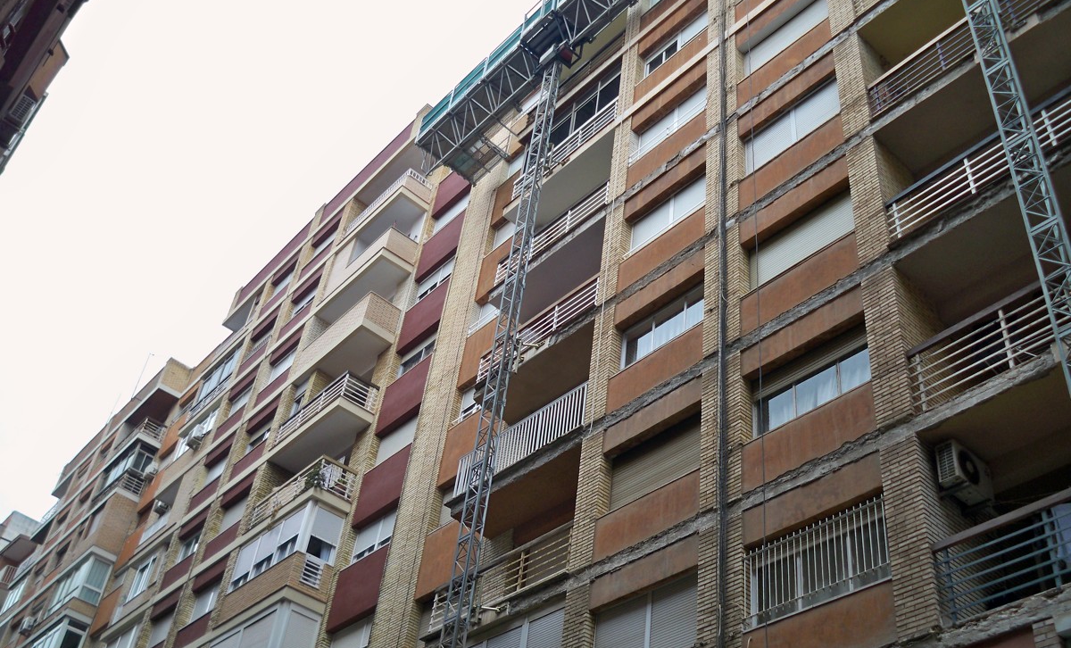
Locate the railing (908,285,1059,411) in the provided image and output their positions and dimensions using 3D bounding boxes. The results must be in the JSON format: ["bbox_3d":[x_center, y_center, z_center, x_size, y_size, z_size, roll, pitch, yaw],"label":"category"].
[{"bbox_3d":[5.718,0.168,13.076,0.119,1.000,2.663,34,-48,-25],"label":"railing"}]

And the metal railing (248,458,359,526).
[{"bbox_3d":[-6.189,4.886,28.475,1.120,1.230,3.600,34,-48,-25],"label":"metal railing"}]

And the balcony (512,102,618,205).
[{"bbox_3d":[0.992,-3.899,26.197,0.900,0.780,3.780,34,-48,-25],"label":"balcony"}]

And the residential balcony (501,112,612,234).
[{"bbox_3d":[0.957,-3.681,26.152,1.070,1.150,4.010,34,-48,-25],"label":"residential balcony"}]

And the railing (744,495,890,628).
[{"bbox_3d":[3.513,3.038,13.616,0.198,1.119,2.237,34,-48,-25],"label":"railing"}]

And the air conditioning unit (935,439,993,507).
[{"bbox_3d":[5.199,1.806,13.145,0.683,0.525,0.277,34,-48,-25],"label":"air conditioning unit"}]

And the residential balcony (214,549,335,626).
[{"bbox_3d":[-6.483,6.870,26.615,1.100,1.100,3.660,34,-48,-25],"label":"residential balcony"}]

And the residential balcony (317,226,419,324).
[{"bbox_3d":[-5.661,-1.391,36.337,1.238,1.287,4.207,34,-48,-25],"label":"residential balcony"}]

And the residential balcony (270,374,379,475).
[{"bbox_3d":[-5.906,2.809,30.443,1.120,1.280,3.680,34,-48,-25],"label":"residential balcony"}]

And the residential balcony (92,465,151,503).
[{"bbox_3d":[-18.613,7.813,48.157,1.040,1.109,3.911,34,-48,-25],"label":"residential balcony"}]

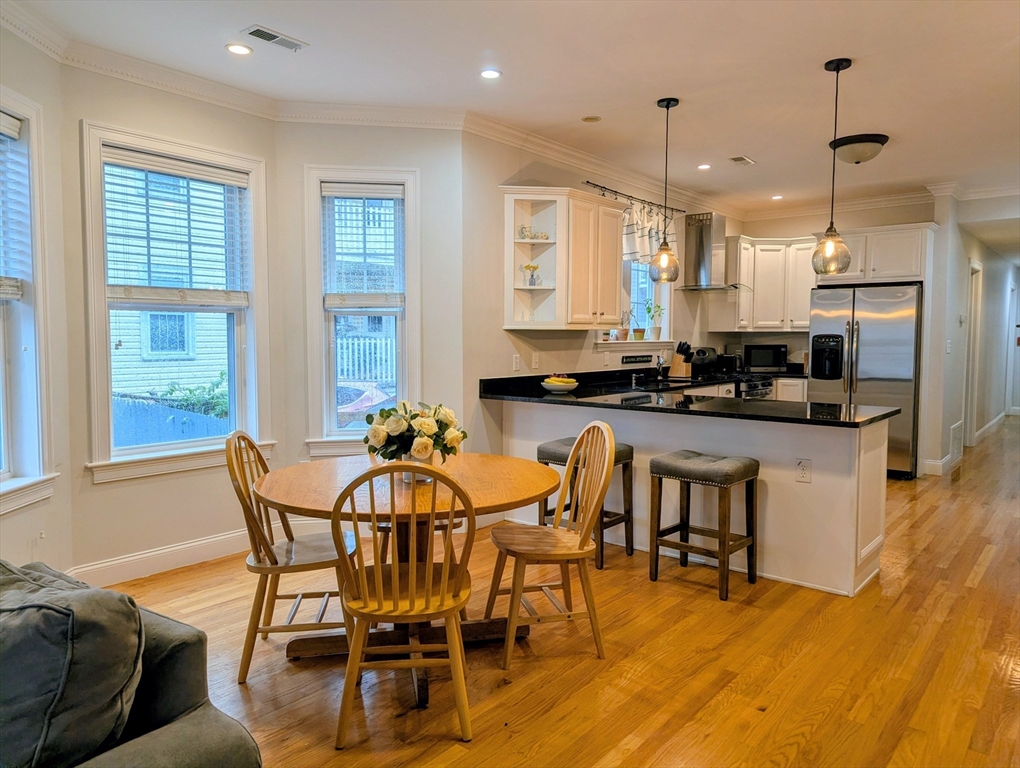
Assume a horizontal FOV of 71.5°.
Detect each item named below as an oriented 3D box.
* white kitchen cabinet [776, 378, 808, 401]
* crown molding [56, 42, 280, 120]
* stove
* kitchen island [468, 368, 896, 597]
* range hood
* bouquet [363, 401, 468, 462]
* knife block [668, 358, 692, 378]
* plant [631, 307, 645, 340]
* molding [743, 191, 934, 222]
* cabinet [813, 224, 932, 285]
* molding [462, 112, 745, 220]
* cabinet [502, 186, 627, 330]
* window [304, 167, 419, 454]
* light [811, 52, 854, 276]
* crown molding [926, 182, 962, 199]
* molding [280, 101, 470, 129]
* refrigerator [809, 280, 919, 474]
[{"bbox_3d":[3.127,0.382,7.599,0.420,0.880,0.600,3,5,40],"label":"white kitchen cabinet"},{"bbox_3d":[-1.766,-1.629,3.843,0.075,0.105,1.170,3,5,40],"label":"crown molding"},{"bbox_3d":[2.149,0.389,7.088,0.680,0.925,0.760,3,5,40],"label":"stove"},{"bbox_3d":[0.989,0.549,4.384,2.352,0.920,0.879,3,5,40],"label":"kitchen island"},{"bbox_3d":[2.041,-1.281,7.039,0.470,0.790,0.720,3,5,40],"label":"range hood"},{"bbox_3d":[-0.372,0.184,2.746,0.390,0.235,0.350,0,4,-8],"label":"bouquet"},{"bbox_3d":[1.610,-0.169,6.672,0.175,0.230,0.110,3,5,40],"label":"knife block"},{"bbox_3d":[1.176,-0.546,6.385,0.120,0.290,0.125,3,5,40],"label":"plant"},{"bbox_3d":[3.413,-1.859,7.529,1.890,0.105,0.090,3,5,40],"label":"molding"},{"bbox_3d":[3.611,-1.240,6.955,0.980,0.520,0.550,3,5,40],"label":"cabinet"},{"bbox_3d":[1.204,-1.777,6.234,0.075,0.105,4.600,3,5,40],"label":"molding"},{"bbox_3d":[0.426,-0.893,5.235,0.350,0.985,1.090,3,5,40],"label":"cabinet"},{"bbox_3d":[-0.949,-0.461,4.583,0.740,1.850,0.120,0,4,-8],"label":"window"},{"bbox_3d":[1.707,-1.123,3.716,0.190,1.098,0.190,3,5,40],"label":"light"},{"bbox_3d":[4.084,-1.812,6.653,0.270,0.105,0.200,3,5,40],"label":"crown molding"},{"bbox_3d":[-0.854,-1.659,4.369,1.134,0.105,0.075,0,4,-9],"label":"molding"},{"bbox_3d":[3.524,-0.037,6.971,0.915,1.776,0.780,3,5,40],"label":"refrigerator"}]

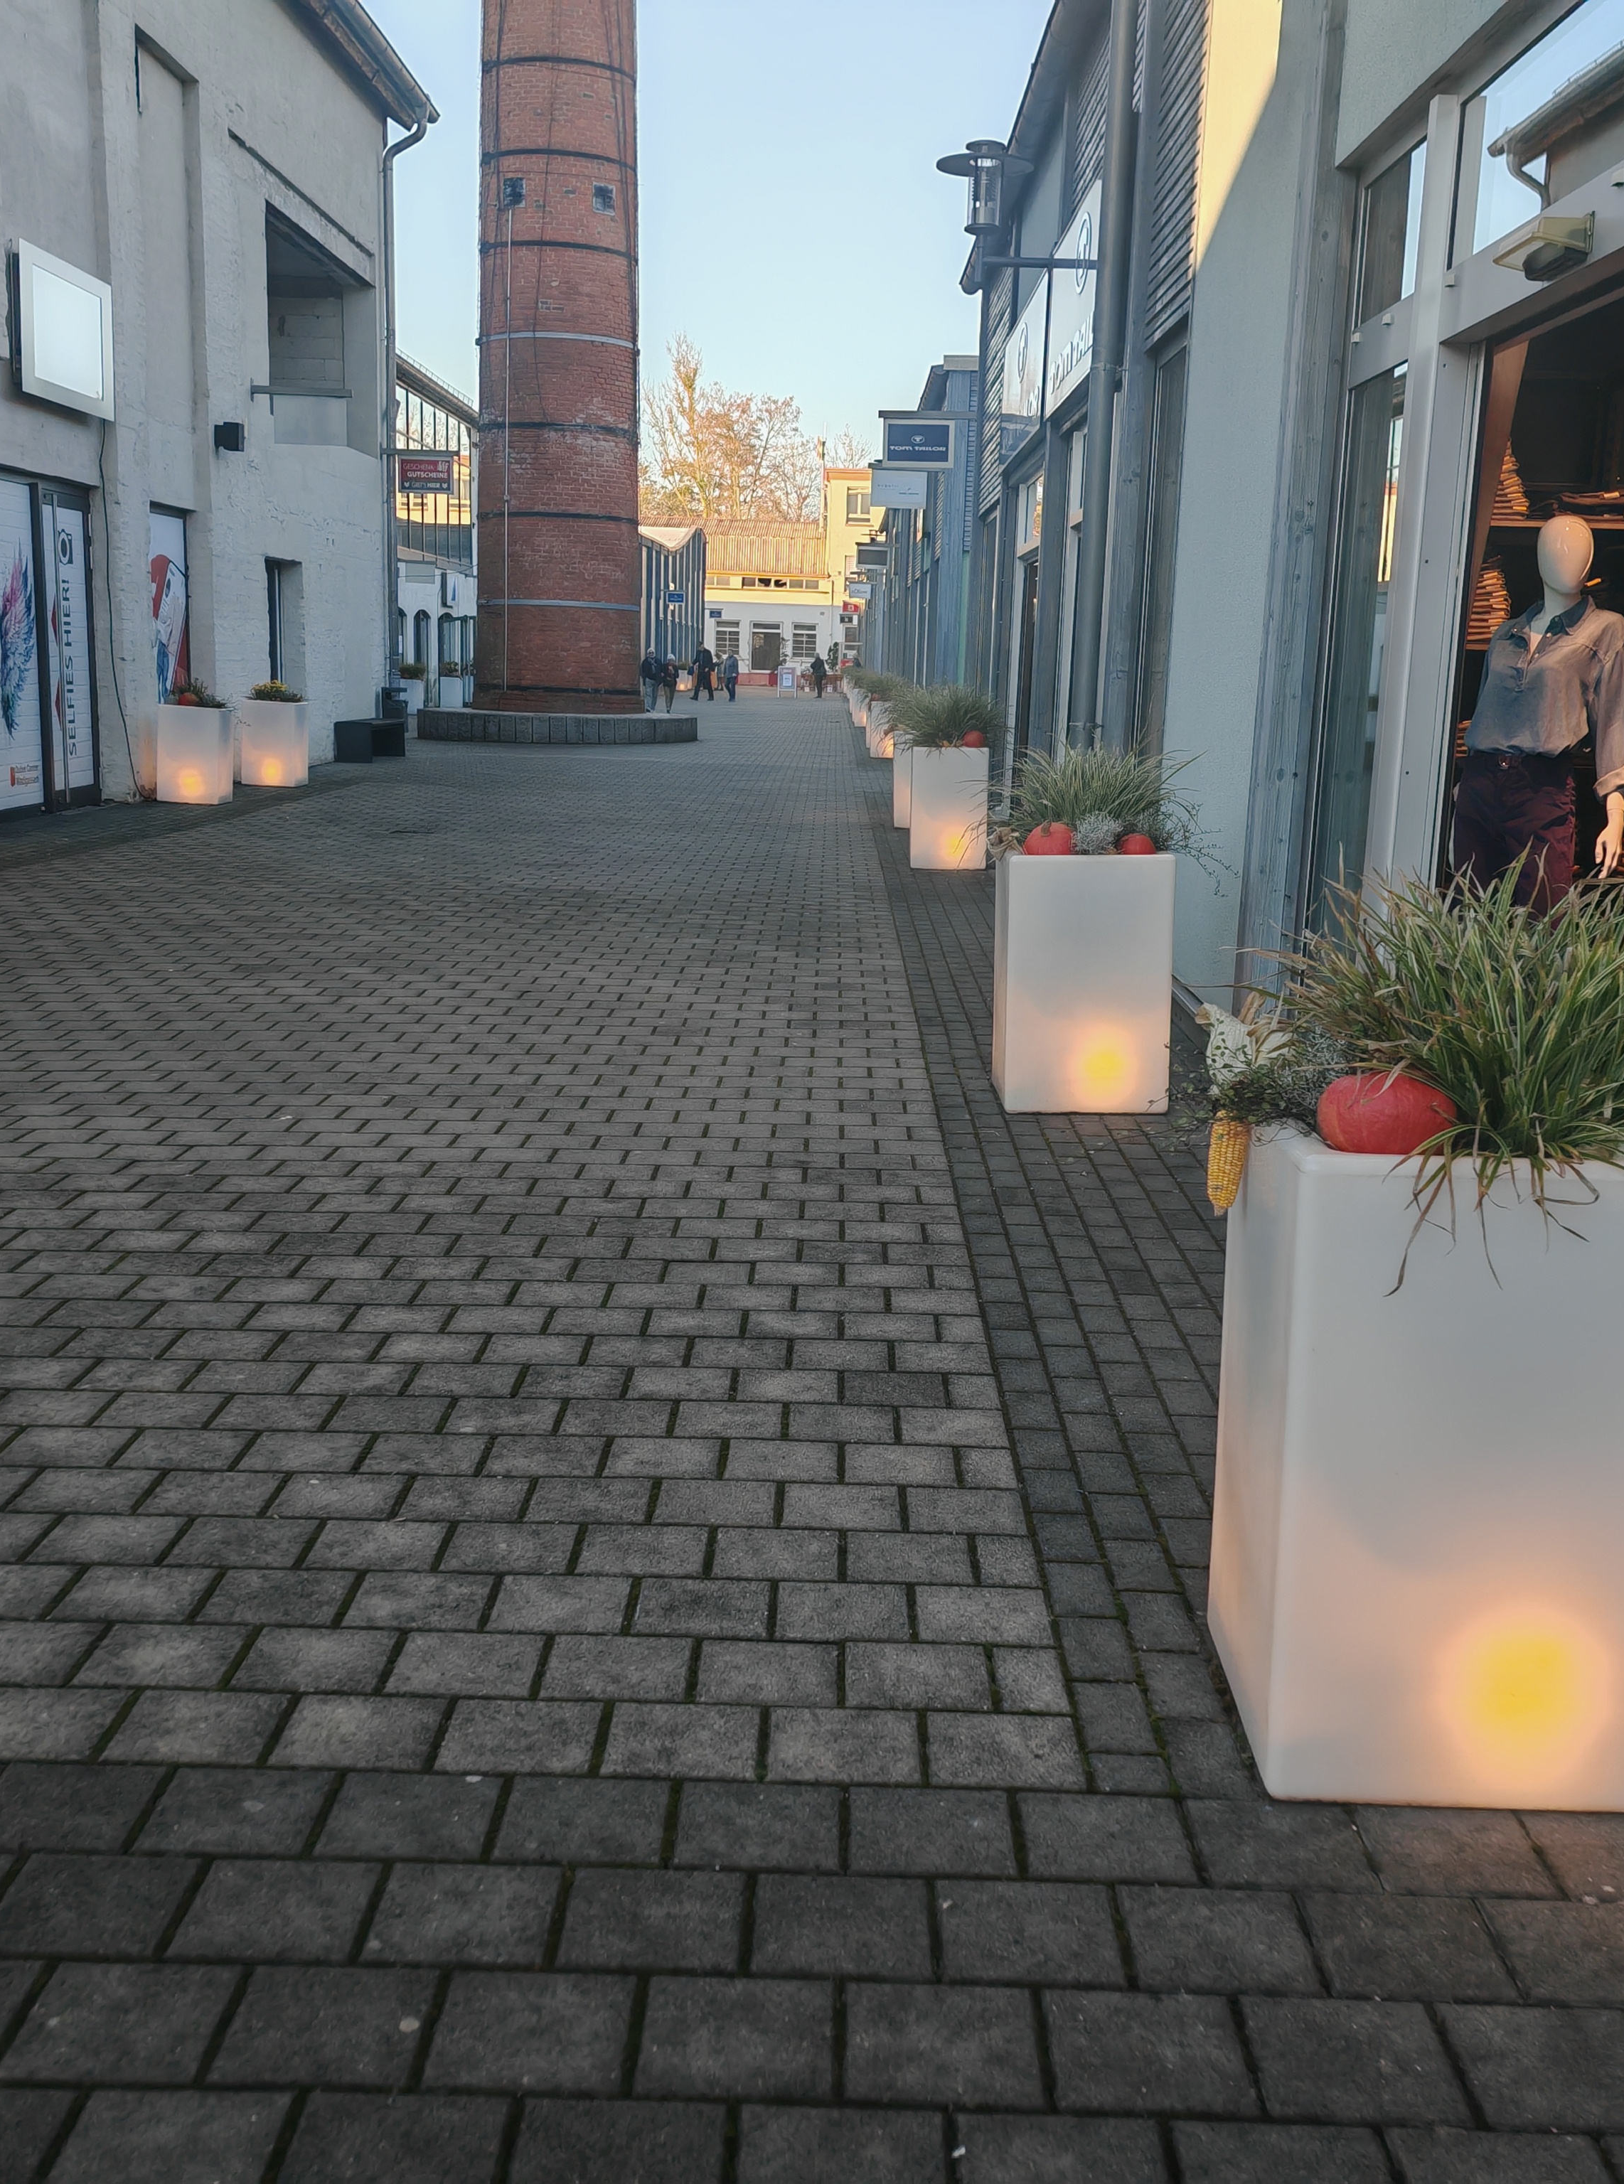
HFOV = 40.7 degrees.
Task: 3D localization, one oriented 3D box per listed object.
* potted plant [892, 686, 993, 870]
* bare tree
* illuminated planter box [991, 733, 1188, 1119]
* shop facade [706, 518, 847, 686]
[{"bbox_3d":[0.901,-2.124,14.822,0.670,1.180,0.600,0,11,1],"label":"potted plant"},{"bbox_3d":[-5.259,-33.919,127.993,12.000,19.500,11.000,0,11,1],"label":"bare tree"},{"bbox_3d":[0.862,-0.522,6.853,0.590,1.110,0.540,1,11,0],"label":"illuminated planter box"},{"bbox_3d":[-1.917,-25.371,114.297,7.600,8.591,4.000,0,11,1],"label":"shop facade"}]

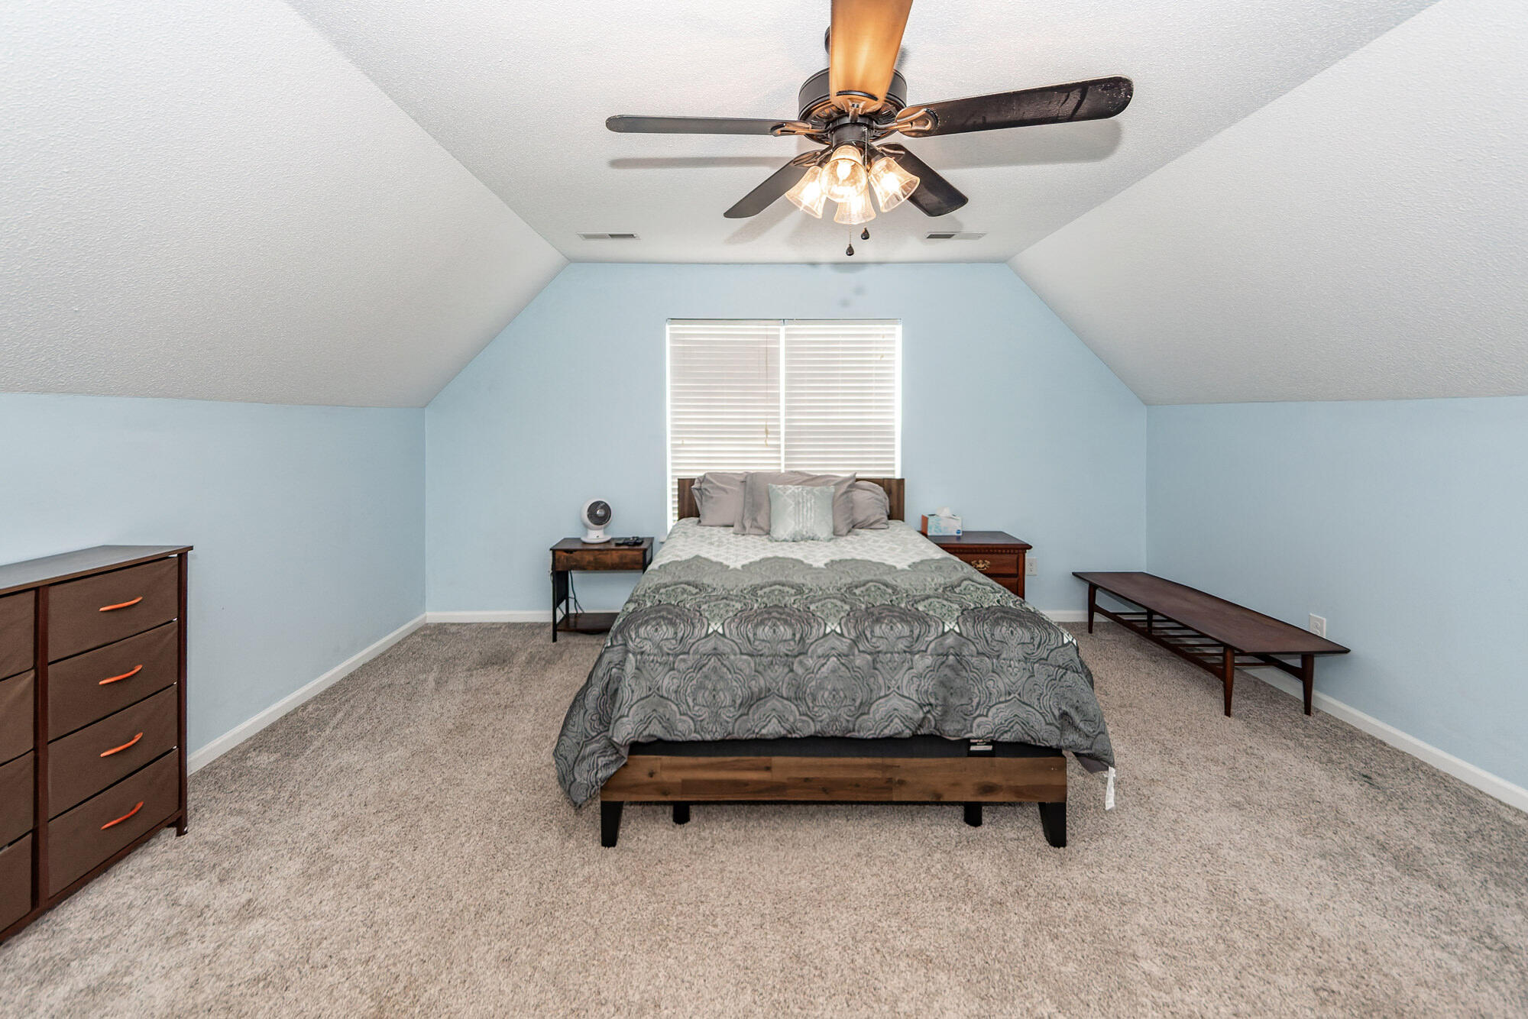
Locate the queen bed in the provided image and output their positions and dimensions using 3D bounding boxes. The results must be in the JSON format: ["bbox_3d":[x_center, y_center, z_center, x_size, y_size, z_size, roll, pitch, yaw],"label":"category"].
[{"bbox_3d":[0.237,0.484,2.750,1.854,1.123,2.081,0,8,-1],"label":"queen bed"}]

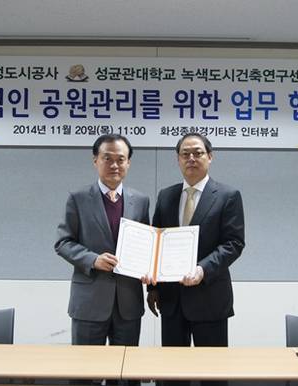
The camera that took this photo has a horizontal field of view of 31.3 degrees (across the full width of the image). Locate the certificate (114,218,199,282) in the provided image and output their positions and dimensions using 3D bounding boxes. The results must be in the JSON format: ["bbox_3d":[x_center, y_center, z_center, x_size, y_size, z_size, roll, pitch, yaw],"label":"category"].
[{"bbox_3d":[0.042,0.291,2.620,0.410,0.300,0.070,5,-28,0],"label":"certificate"}]

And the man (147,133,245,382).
[{"bbox_3d":[0.243,0.560,2.770,0.520,1.750,0.420,0,0,14],"label":"man"}]

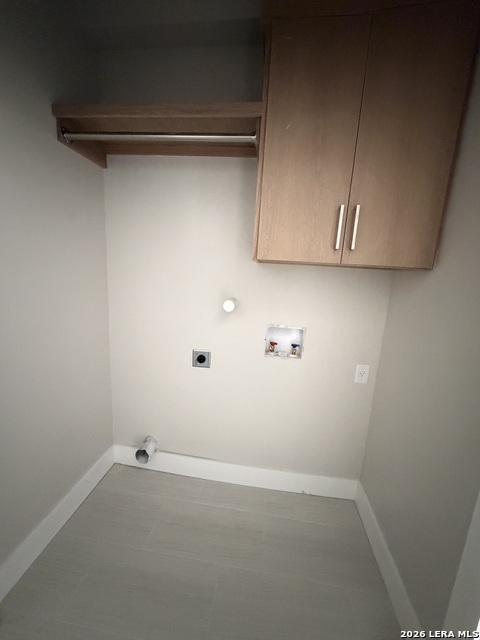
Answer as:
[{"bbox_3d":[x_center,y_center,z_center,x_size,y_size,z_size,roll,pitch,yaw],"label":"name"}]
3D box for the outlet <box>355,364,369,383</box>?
[{"bbox_3d":[0.736,0.328,1.557,0.071,0.116,0.010,5,10,6],"label":"outlet"}]

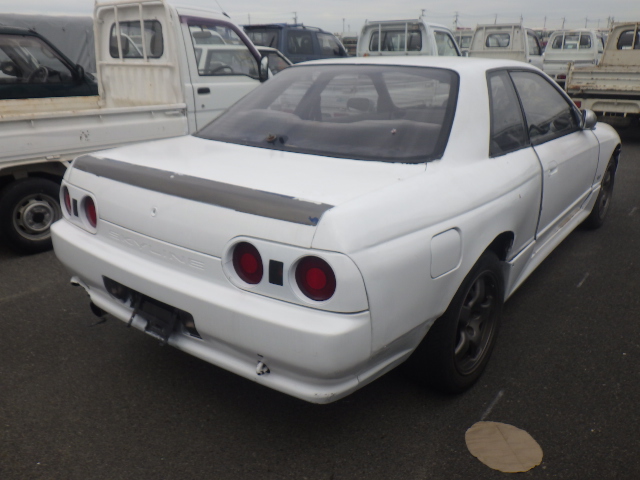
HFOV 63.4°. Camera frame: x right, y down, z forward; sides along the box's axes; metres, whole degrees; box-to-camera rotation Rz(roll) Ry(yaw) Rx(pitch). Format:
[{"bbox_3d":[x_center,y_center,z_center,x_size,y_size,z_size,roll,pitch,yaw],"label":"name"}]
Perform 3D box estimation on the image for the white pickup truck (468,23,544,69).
[{"bbox_3d":[3.990,-4.080,12.150,1.420,1.830,3.280,15,26,37],"label":"white pickup truck"}]

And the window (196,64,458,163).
[{"bbox_3d":[0.035,-0.624,2.403,1.370,0.110,0.730,14,52,36],"label":"window"}]

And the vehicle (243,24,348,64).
[{"bbox_3d":[-0.094,-4.686,13.941,1.700,1.870,4.000,18,28,41],"label":"vehicle"}]

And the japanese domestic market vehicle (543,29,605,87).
[{"bbox_3d":[6.680,-4.760,13.850,1.420,1.800,3.280,12,24,32],"label":"japanese domestic market vehicle"}]

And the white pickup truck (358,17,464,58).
[{"bbox_3d":[1.000,-2.550,8.250,1.420,1.820,3.280,14,25,34],"label":"white pickup truck"}]

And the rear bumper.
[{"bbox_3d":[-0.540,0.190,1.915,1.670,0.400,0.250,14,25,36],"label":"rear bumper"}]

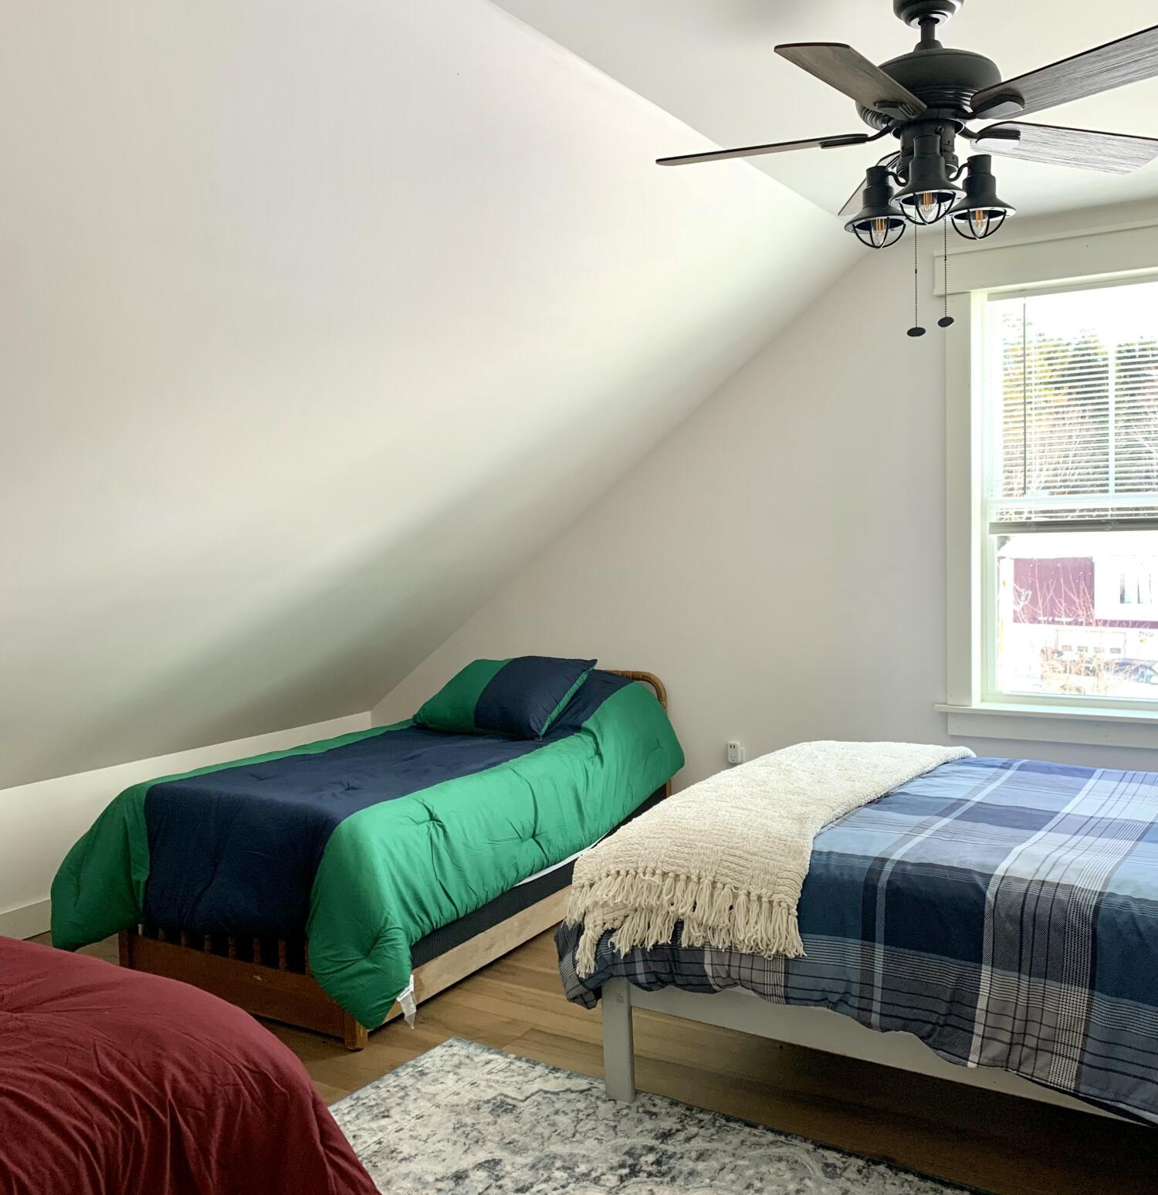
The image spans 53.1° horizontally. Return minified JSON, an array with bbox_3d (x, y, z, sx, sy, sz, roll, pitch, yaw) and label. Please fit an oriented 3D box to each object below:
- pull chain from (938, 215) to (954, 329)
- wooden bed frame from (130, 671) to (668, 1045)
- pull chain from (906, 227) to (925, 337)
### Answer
[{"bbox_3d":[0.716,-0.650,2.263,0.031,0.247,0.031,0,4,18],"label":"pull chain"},{"bbox_3d":[-0.575,0.788,4.338,1.022,0.847,1.949,1,4,30],"label":"wooden bed frame"},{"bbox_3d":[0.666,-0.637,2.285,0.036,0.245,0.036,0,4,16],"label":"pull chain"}]

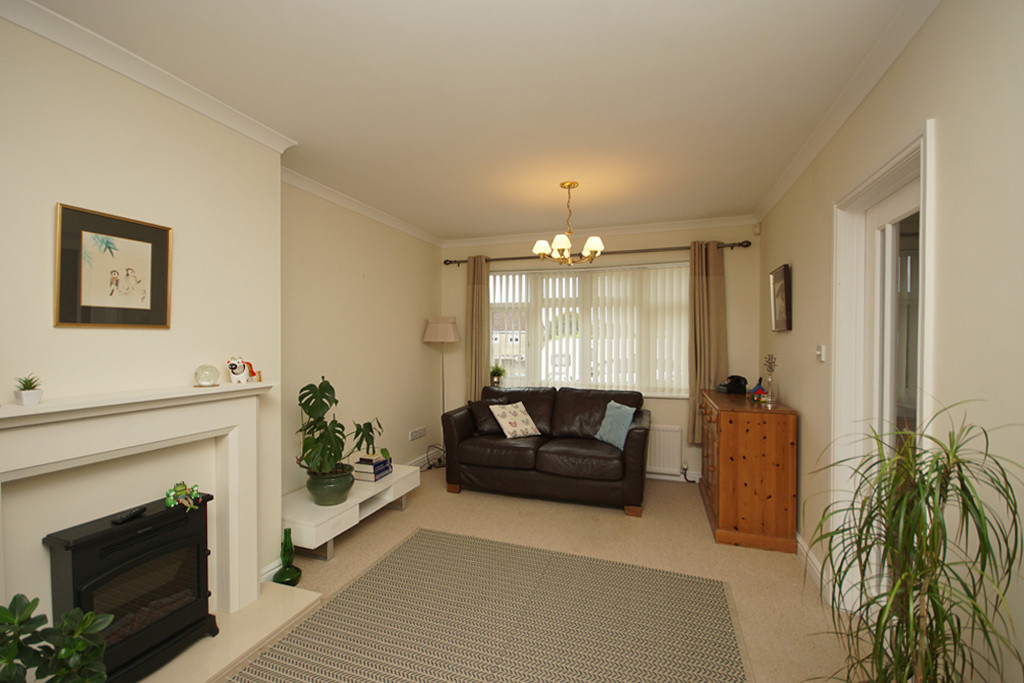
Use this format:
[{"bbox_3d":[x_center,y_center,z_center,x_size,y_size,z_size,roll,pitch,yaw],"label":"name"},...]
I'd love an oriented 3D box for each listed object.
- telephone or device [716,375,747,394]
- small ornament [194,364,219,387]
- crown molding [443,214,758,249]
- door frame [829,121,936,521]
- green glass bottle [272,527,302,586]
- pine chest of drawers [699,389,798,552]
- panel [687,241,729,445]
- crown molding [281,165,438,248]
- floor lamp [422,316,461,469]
[{"bbox_3d":[1.891,0.367,3.657,0.230,0.145,0.200,0,0,8],"label":"telephone or device"},{"bbox_3d":[-1.370,0.150,1.915,0.095,0.103,0.095,0,0,19],"label":"small ornament"},{"bbox_3d":[0.686,-1.113,4.331,3.237,0.079,0.079,0,0,20],"label":"crown molding"},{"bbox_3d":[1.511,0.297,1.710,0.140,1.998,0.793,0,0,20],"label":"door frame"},{"bbox_3d":[-1.221,1.168,2.323,0.135,0.300,0.135,0,0,19],"label":"green glass bottle"},{"bbox_3d":[1.751,0.879,3.269,0.472,0.883,1.152,0,0,19],"label":"pine chest of drawers"},{"bbox_3d":[1.785,0.027,3.887,0.338,1.881,0.130,0,0,20],"label":"panel"},{"bbox_3d":[-1.147,-1.087,3.667,0.067,0.067,2.372,0,0,19],"label":"crown molding"},{"bbox_3d":[-0.720,0.524,4.444,0.375,1.558,0.375,0,0,0],"label":"floor lamp"}]

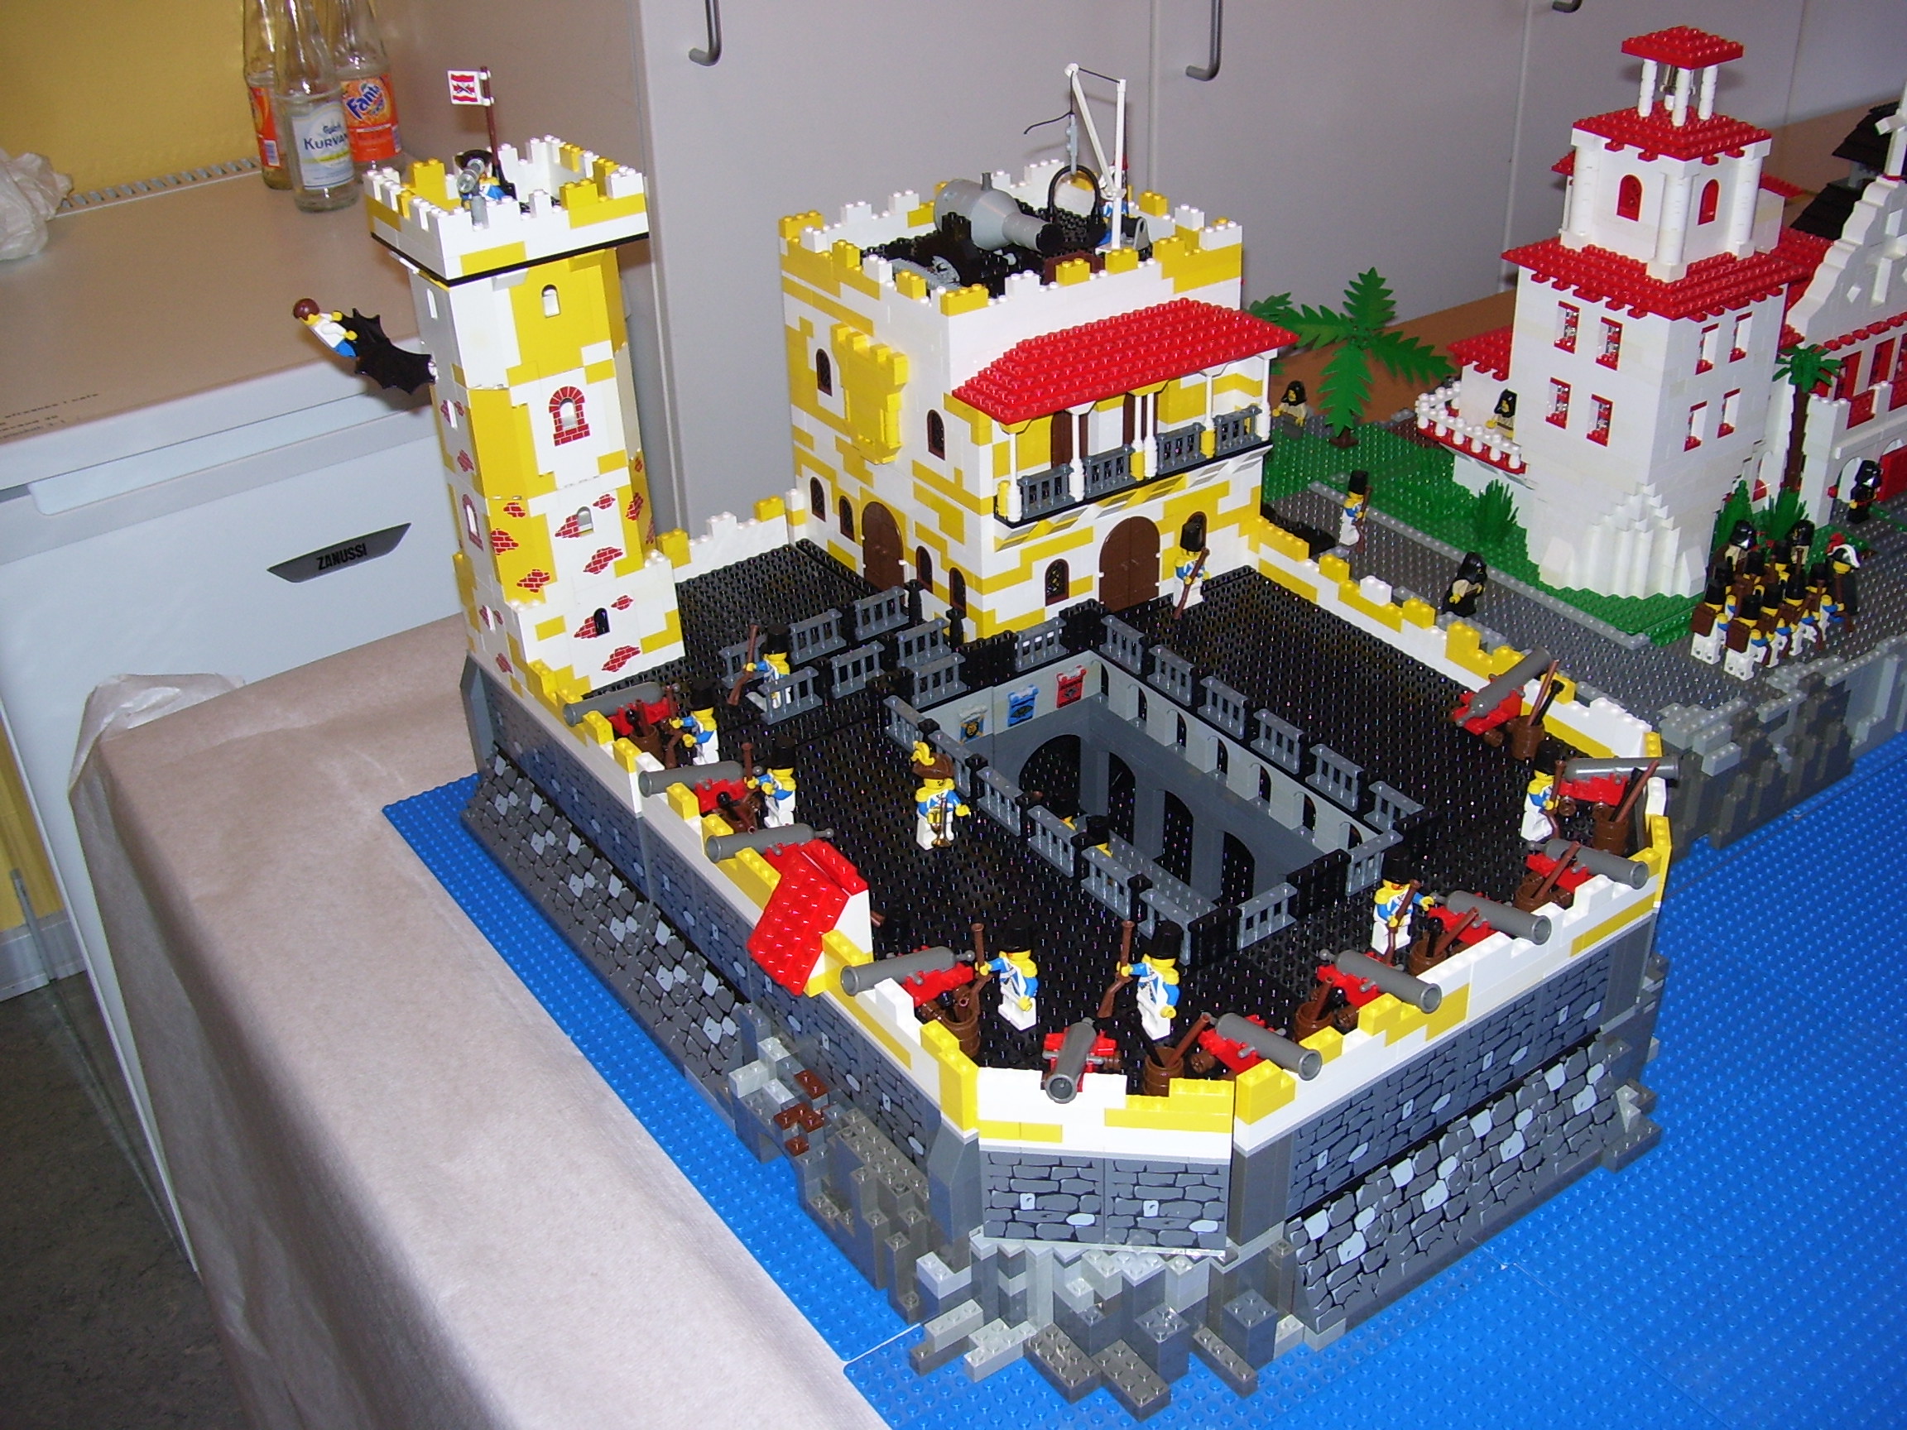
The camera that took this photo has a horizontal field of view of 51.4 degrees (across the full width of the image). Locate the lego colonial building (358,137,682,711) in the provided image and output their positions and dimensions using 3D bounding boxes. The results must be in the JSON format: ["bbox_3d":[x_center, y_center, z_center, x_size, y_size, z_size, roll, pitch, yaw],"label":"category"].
[{"bbox_3d":[-0.213,-0.147,1.007,0.104,0.267,0.105,-21,35,-28],"label":"lego colonial building"}]

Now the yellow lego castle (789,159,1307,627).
[{"bbox_3d":[0.046,-0.174,1.099,0.192,0.198,0.214,-21,35,-28],"label":"yellow lego castle"}]

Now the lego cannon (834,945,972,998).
[{"bbox_3d":[-0.016,0.104,0.790,0.060,0.035,0.024,-21,35,-28],"label":"lego cannon"}]

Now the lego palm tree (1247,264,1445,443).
[{"bbox_3d":[0.269,-0.231,1.344,0.138,0.095,0.150,-21,35,-28],"label":"lego palm tree"}]

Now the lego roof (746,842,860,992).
[{"bbox_3d":[-0.060,0.083,0.817,0.039,0.041,0.042,-21,35,-28],"label":"lego roof"}]

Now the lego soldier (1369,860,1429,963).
[{"bbox_3d":[0.183,0.076,0.810,0.025,0.049,0.018,-21,35,-28],"label":"lego soldier"}]

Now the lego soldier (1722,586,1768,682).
[{"bbox_3d":[0.424,-0.043,1.060,0.024,0.049,0.022,-21,35,-28],"label":"lego soldier"}]

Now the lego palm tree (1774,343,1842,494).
[{"bbox_3d":[0.520,-0.172,1.213,0.044,0.118,0.044,-21,35,-28],"label":"lego palm tree"}]

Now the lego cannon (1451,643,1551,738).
[{"bbox_3d":[0.267,-0.009,0.963,0.063,0.036,0.024,-21,35,-28],"label":"lego cannon"}]

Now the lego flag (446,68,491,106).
[{"bbox_3d":[-0.225,-0.291,0.921,0.020,0.017,0.004,-4,31,-3],"label":"lego flag"}]

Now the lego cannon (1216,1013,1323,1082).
[{"bbox_3d":[0.114,0.126,0.743,0.024,0.036,0.062,-21,35,-28],"label":"lego cannon"}]

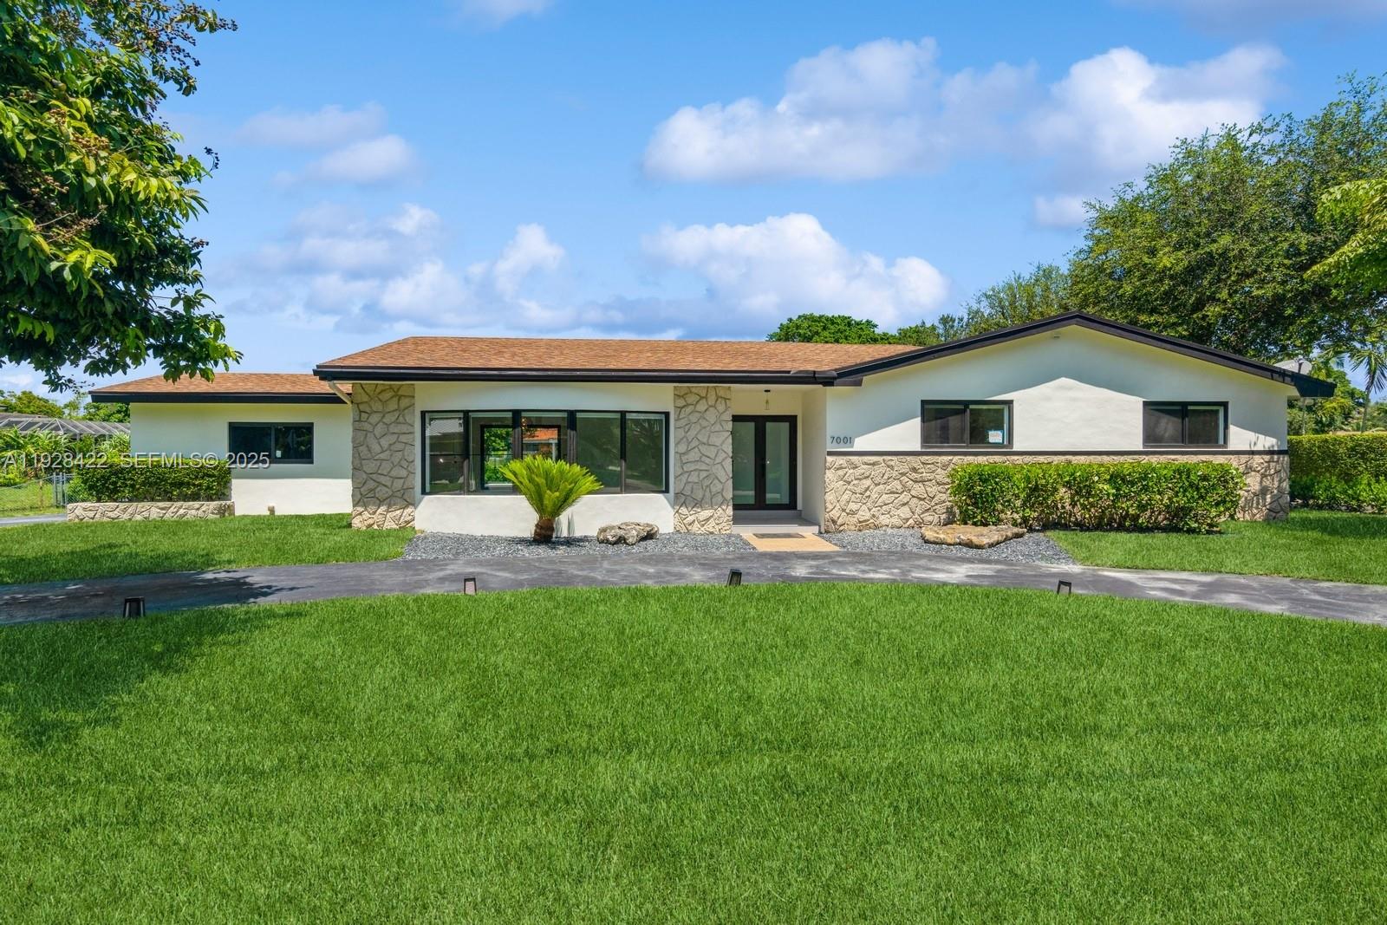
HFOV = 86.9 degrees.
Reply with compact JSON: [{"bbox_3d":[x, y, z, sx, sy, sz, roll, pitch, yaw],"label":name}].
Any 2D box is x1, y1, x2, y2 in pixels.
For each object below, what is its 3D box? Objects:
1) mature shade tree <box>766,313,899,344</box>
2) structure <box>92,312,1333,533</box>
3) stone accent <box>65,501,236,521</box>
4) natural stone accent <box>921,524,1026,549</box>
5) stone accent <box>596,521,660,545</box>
[{"bbox_3d":[6.850,-2.950,36.000,7.500,8.800,7.500,0,0,-5],"label":"mature shade tree"},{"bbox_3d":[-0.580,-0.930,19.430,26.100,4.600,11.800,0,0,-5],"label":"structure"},{"bbox_3d":[-12.247,1.080,16.613,3.250,0.450,0.660,0,0,-5],"label":"stone accent"},{"bbox_3d":[4.900,1.290,12.800,1.720,0.310,1.050,0,0,-5],"label":"natural stone accent"},{"bbox_3d":[-1.160,1.240,12.950,1.100,0.370,0.700,0,0,-5],"label":"stone accent"}]

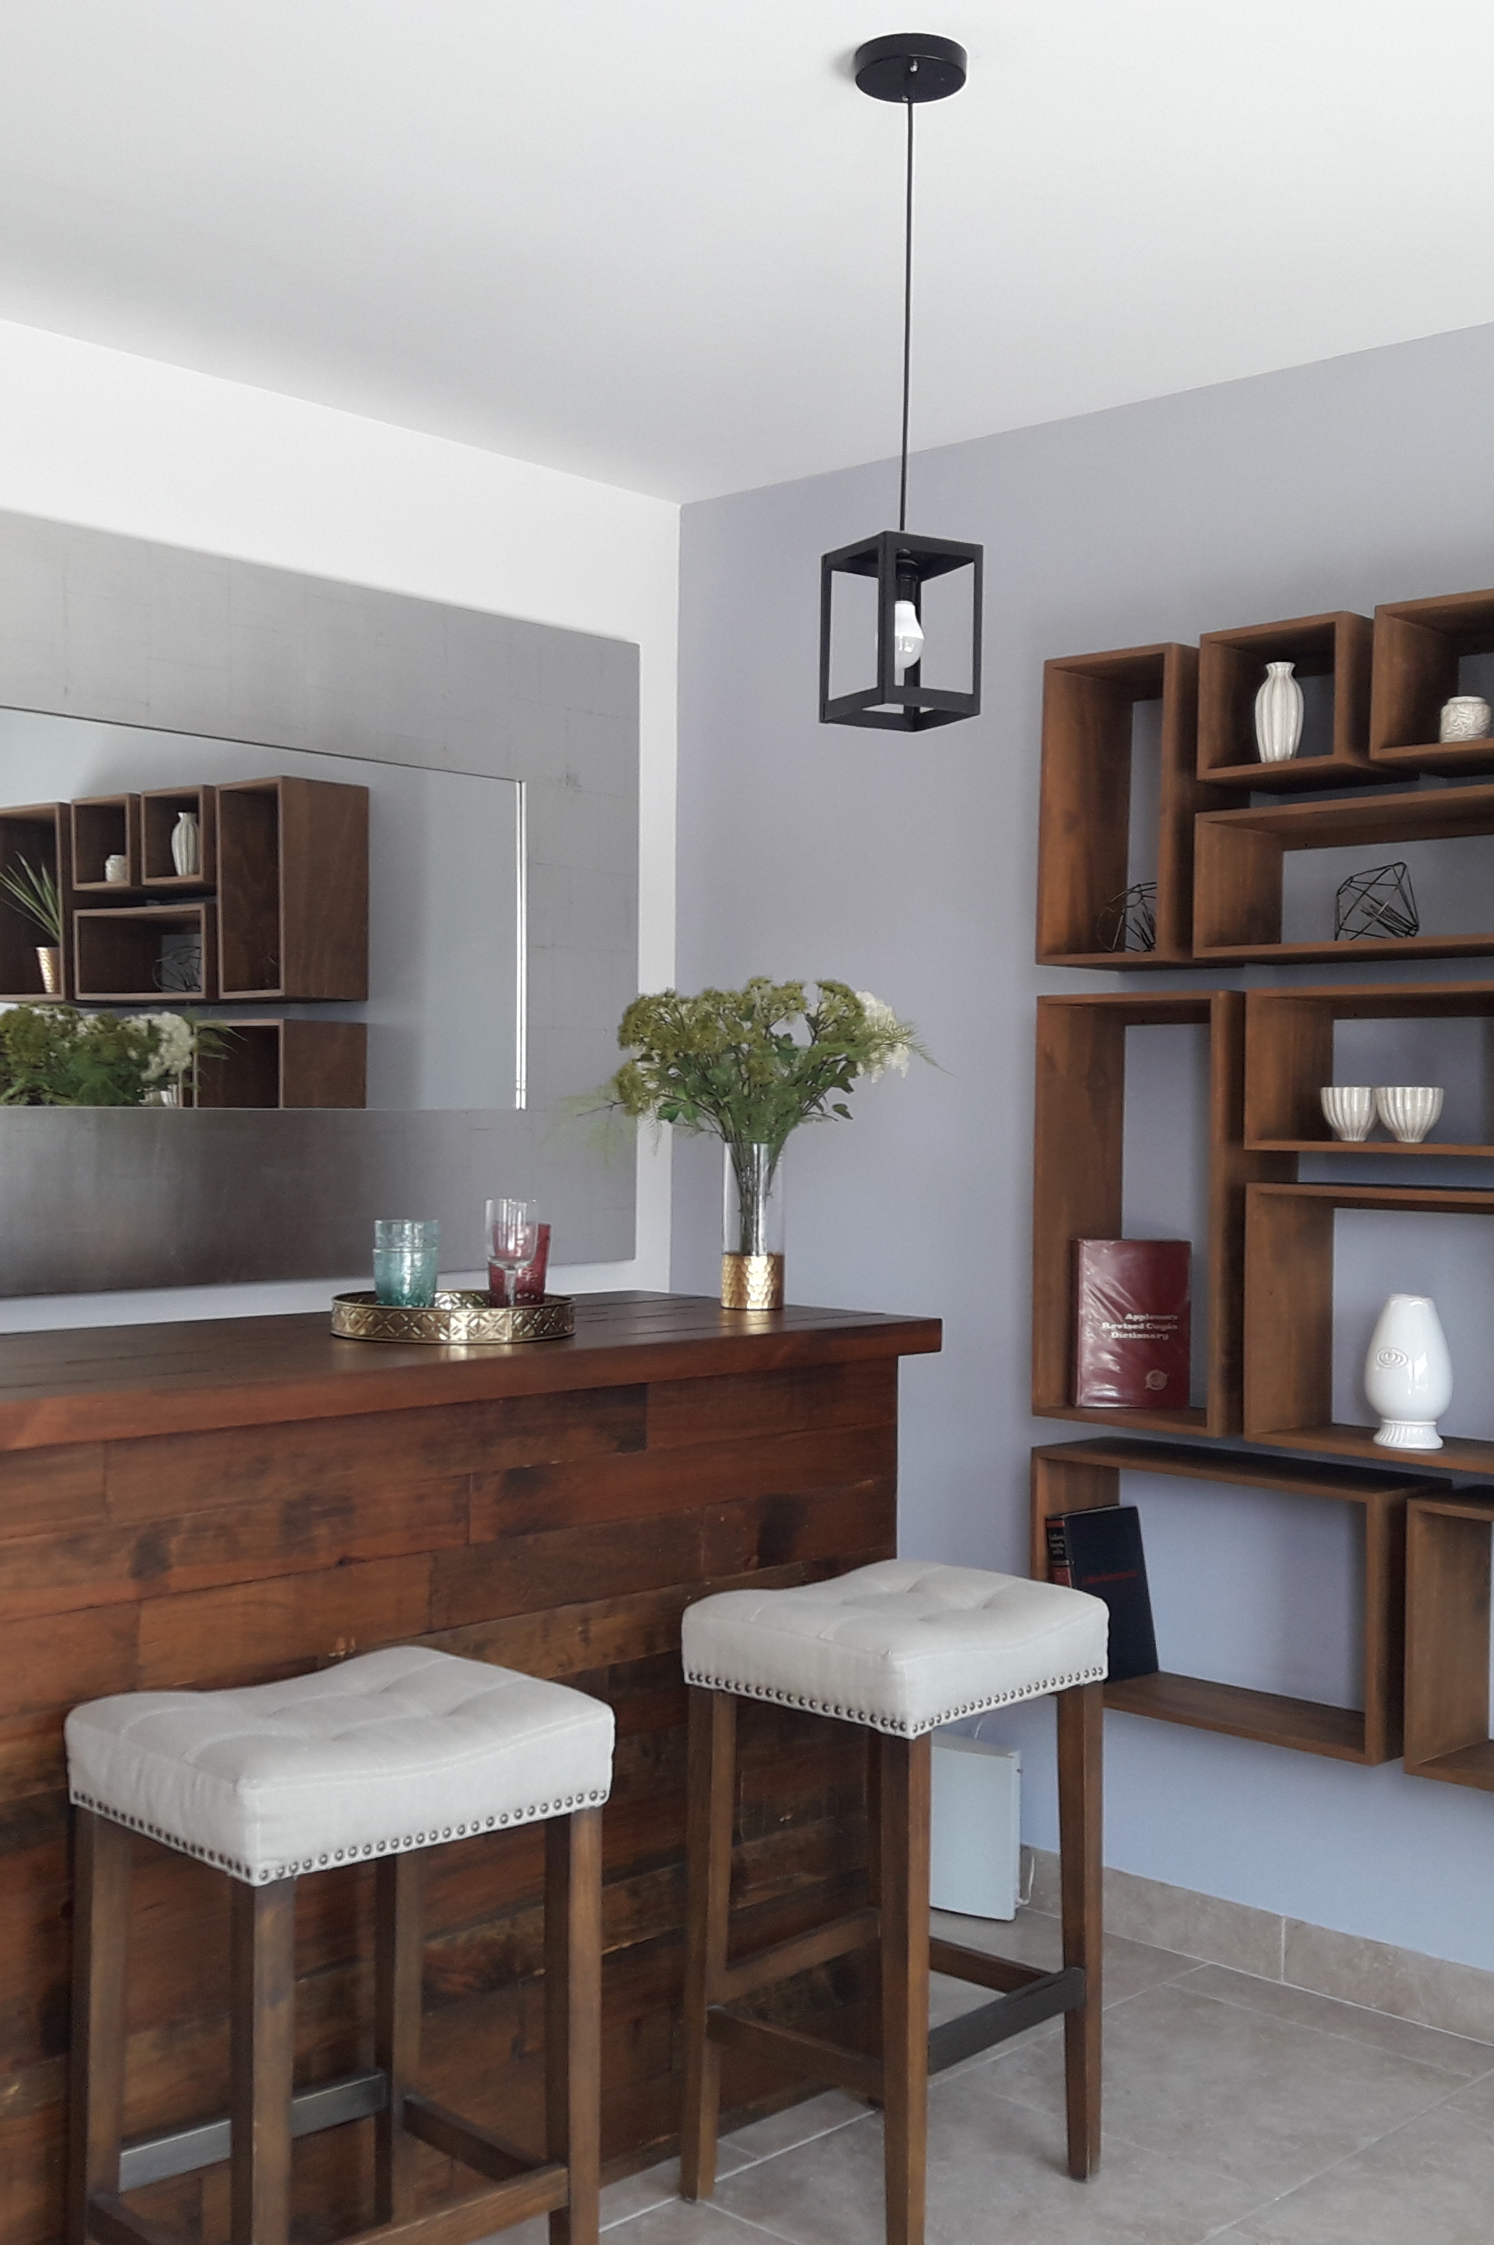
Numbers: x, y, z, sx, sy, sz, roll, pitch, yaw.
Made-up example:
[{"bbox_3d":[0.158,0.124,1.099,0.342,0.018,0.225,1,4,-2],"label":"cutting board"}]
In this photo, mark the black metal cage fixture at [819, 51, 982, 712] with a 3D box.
[{"bbox_3d":[0.179,-0.826,2.723,0.133,0.747,0.133,0,1,-30],"label":"black metal cage fixture"}]

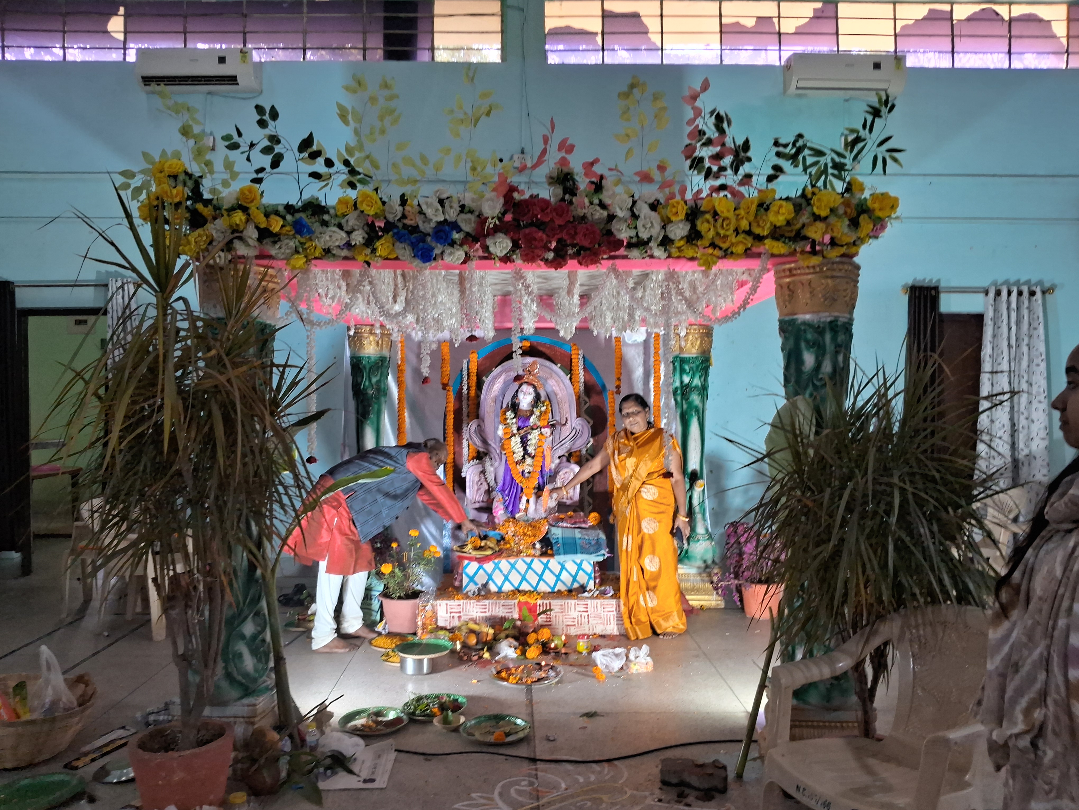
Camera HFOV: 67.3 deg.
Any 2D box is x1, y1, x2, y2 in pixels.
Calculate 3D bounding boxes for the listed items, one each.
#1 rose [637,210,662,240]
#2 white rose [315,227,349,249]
[{"bbox_3d":[0.415,-0.679,3.060,0.095,0.114,0.075,0,0,0],"label":"rose"},{"bbox_3d":[-0.776,-0.620,3.020,0.123,0.082,0.070,0,0,0],"label":"white rose"}]

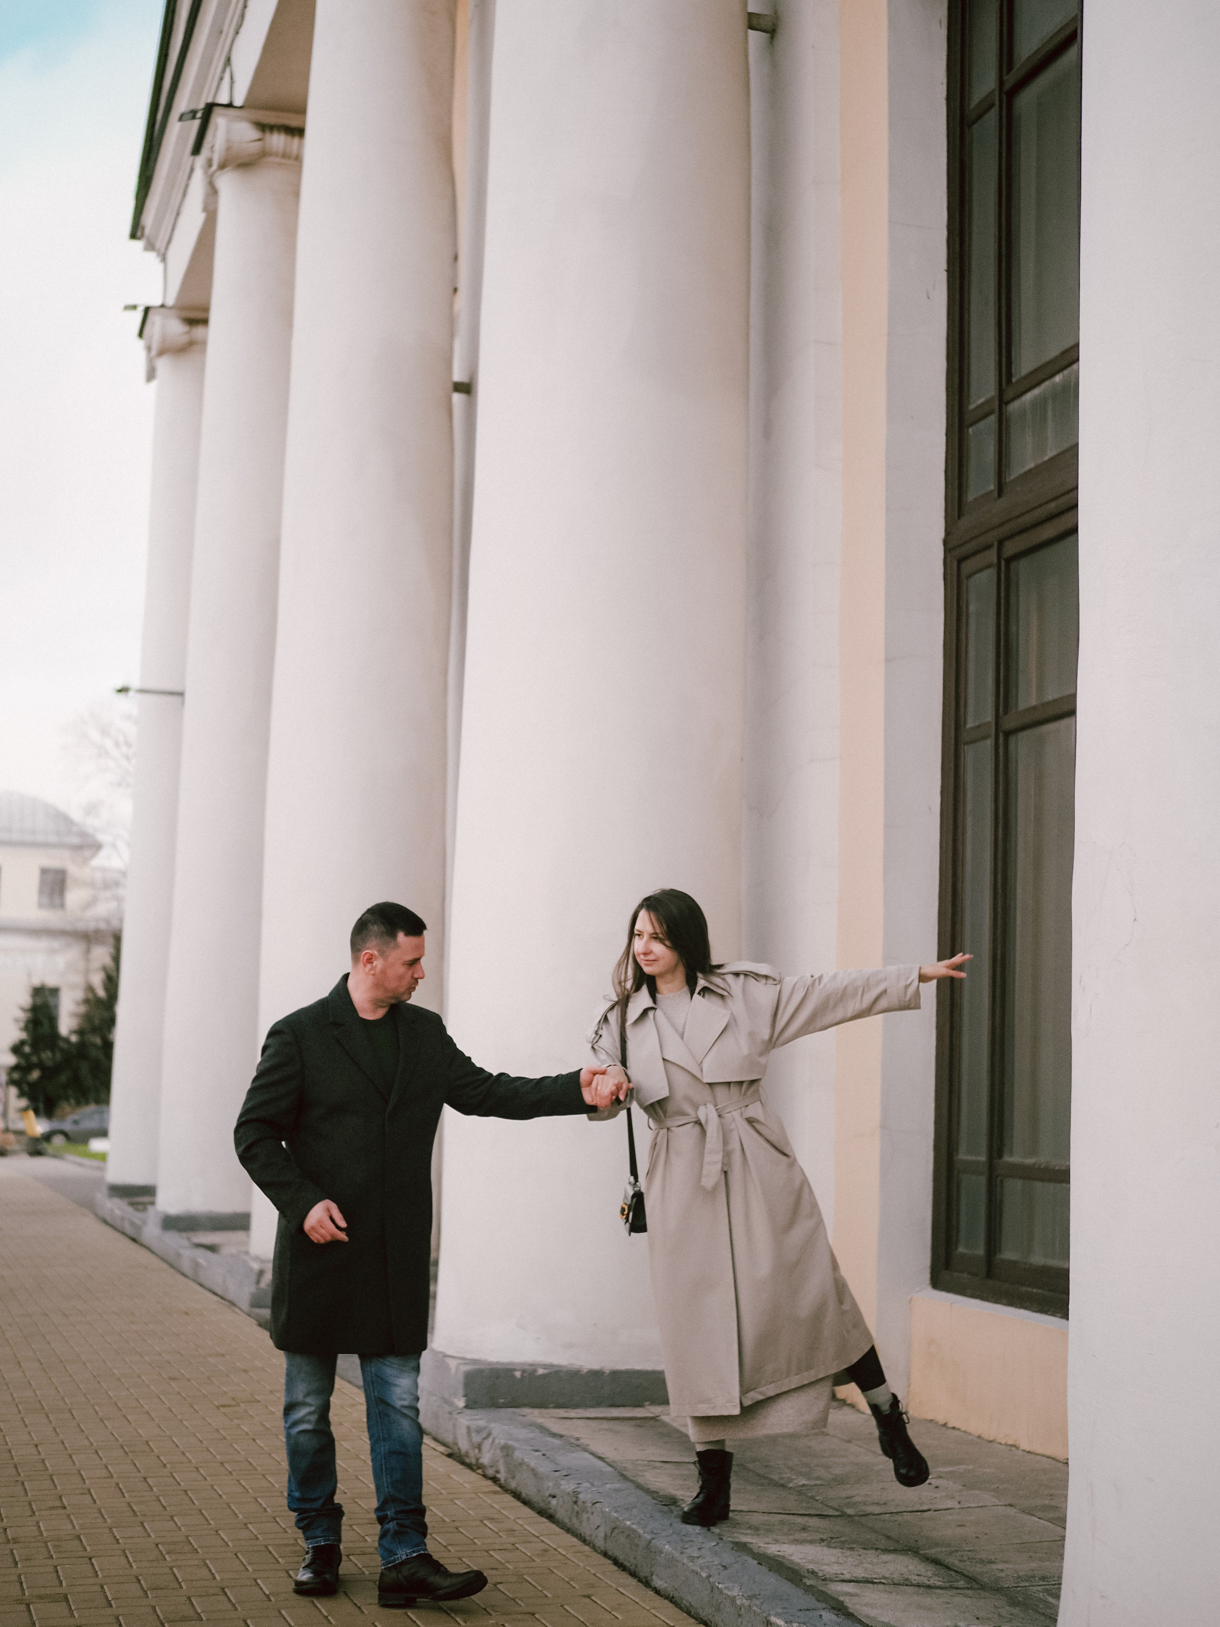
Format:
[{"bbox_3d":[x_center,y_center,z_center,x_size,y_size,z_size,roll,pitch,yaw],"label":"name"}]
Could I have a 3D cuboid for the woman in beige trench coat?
[{"bbox_3d":[0.463,1.071,6.466,1.030,1.720,0.620,0,-7,12],"label":"woman in beige trench coat"}]

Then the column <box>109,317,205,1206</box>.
[{"bbox_3d":[-4.735,-0.573,26.262,1.320,9.650,1.320,4,-7,-16],"label":"column"}]

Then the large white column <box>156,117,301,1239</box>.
[{"bbox_3d":[-3.142,-1.215,20.827,1.320,9.650,1.320,4,-7,-16],"label":"large white column"}]

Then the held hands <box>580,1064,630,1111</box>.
[{"bbox_3d":[-0.012,0.718,6.170,0.130,0.115,0.110,4,-8,-20],"label":"held hands"}]

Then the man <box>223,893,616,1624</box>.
[{"bbox_3d":[-0.481,1.135,6.199,0.950,1.800,0.580,4,-8,-20],"label":"man"}]

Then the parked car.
[{"bbox_3d":[-15.246,9.599,72.000,4.400,1.450,1.750,4,-7,-16],"label":"parked car"}]

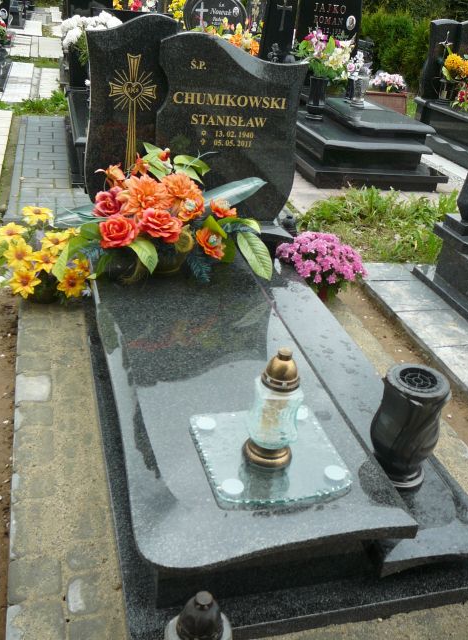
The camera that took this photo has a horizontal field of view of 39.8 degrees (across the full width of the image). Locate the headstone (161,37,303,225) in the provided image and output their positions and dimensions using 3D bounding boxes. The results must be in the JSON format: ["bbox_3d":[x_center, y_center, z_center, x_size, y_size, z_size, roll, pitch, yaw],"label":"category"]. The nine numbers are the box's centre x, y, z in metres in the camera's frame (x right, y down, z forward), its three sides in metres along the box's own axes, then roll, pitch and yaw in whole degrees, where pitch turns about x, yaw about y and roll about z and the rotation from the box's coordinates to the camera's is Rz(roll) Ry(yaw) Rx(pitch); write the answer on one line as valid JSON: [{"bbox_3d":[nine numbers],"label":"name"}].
[{"bbox_3d":[-0.023,-0.836,2.890,0.669,0.807,0.068,-2,31,-16],"label":"headstone"}]

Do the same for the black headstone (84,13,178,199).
[{"bbox_3d":[-0.455,-0.873,2.809,0.373,0.848,0.068,-2,31,-16],"label":"black headstone"}]

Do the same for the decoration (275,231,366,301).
[{"bbox_3d":[0.405,-0.269,3.152,0.462,0.310,0.407,-2,31,-16],"label":"decoration"}]

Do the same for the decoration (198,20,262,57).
[{"bbox_3d":[-0.042,-2.307,5.436,0.590,0.420,0.350,-2,31,-16],"label":"decoration"}]

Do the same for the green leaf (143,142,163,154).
[{"bbox_3d":[-0.309,-0.654,2.462,0.083,0.050,0.055,-2,31,-16],"label":"green leaf"}]

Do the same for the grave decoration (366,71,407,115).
[{"bbox_3d":[1.758,-2.545,7.297,0.470,0.420,0.300,-2,31,-16],"label":"grave decoration"}]

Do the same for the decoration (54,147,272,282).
[{"bbox_3d":[-0.265,-0.441,2.549,0.842,0.476,0.414,-2,31,-16],"label":"decoration"}]

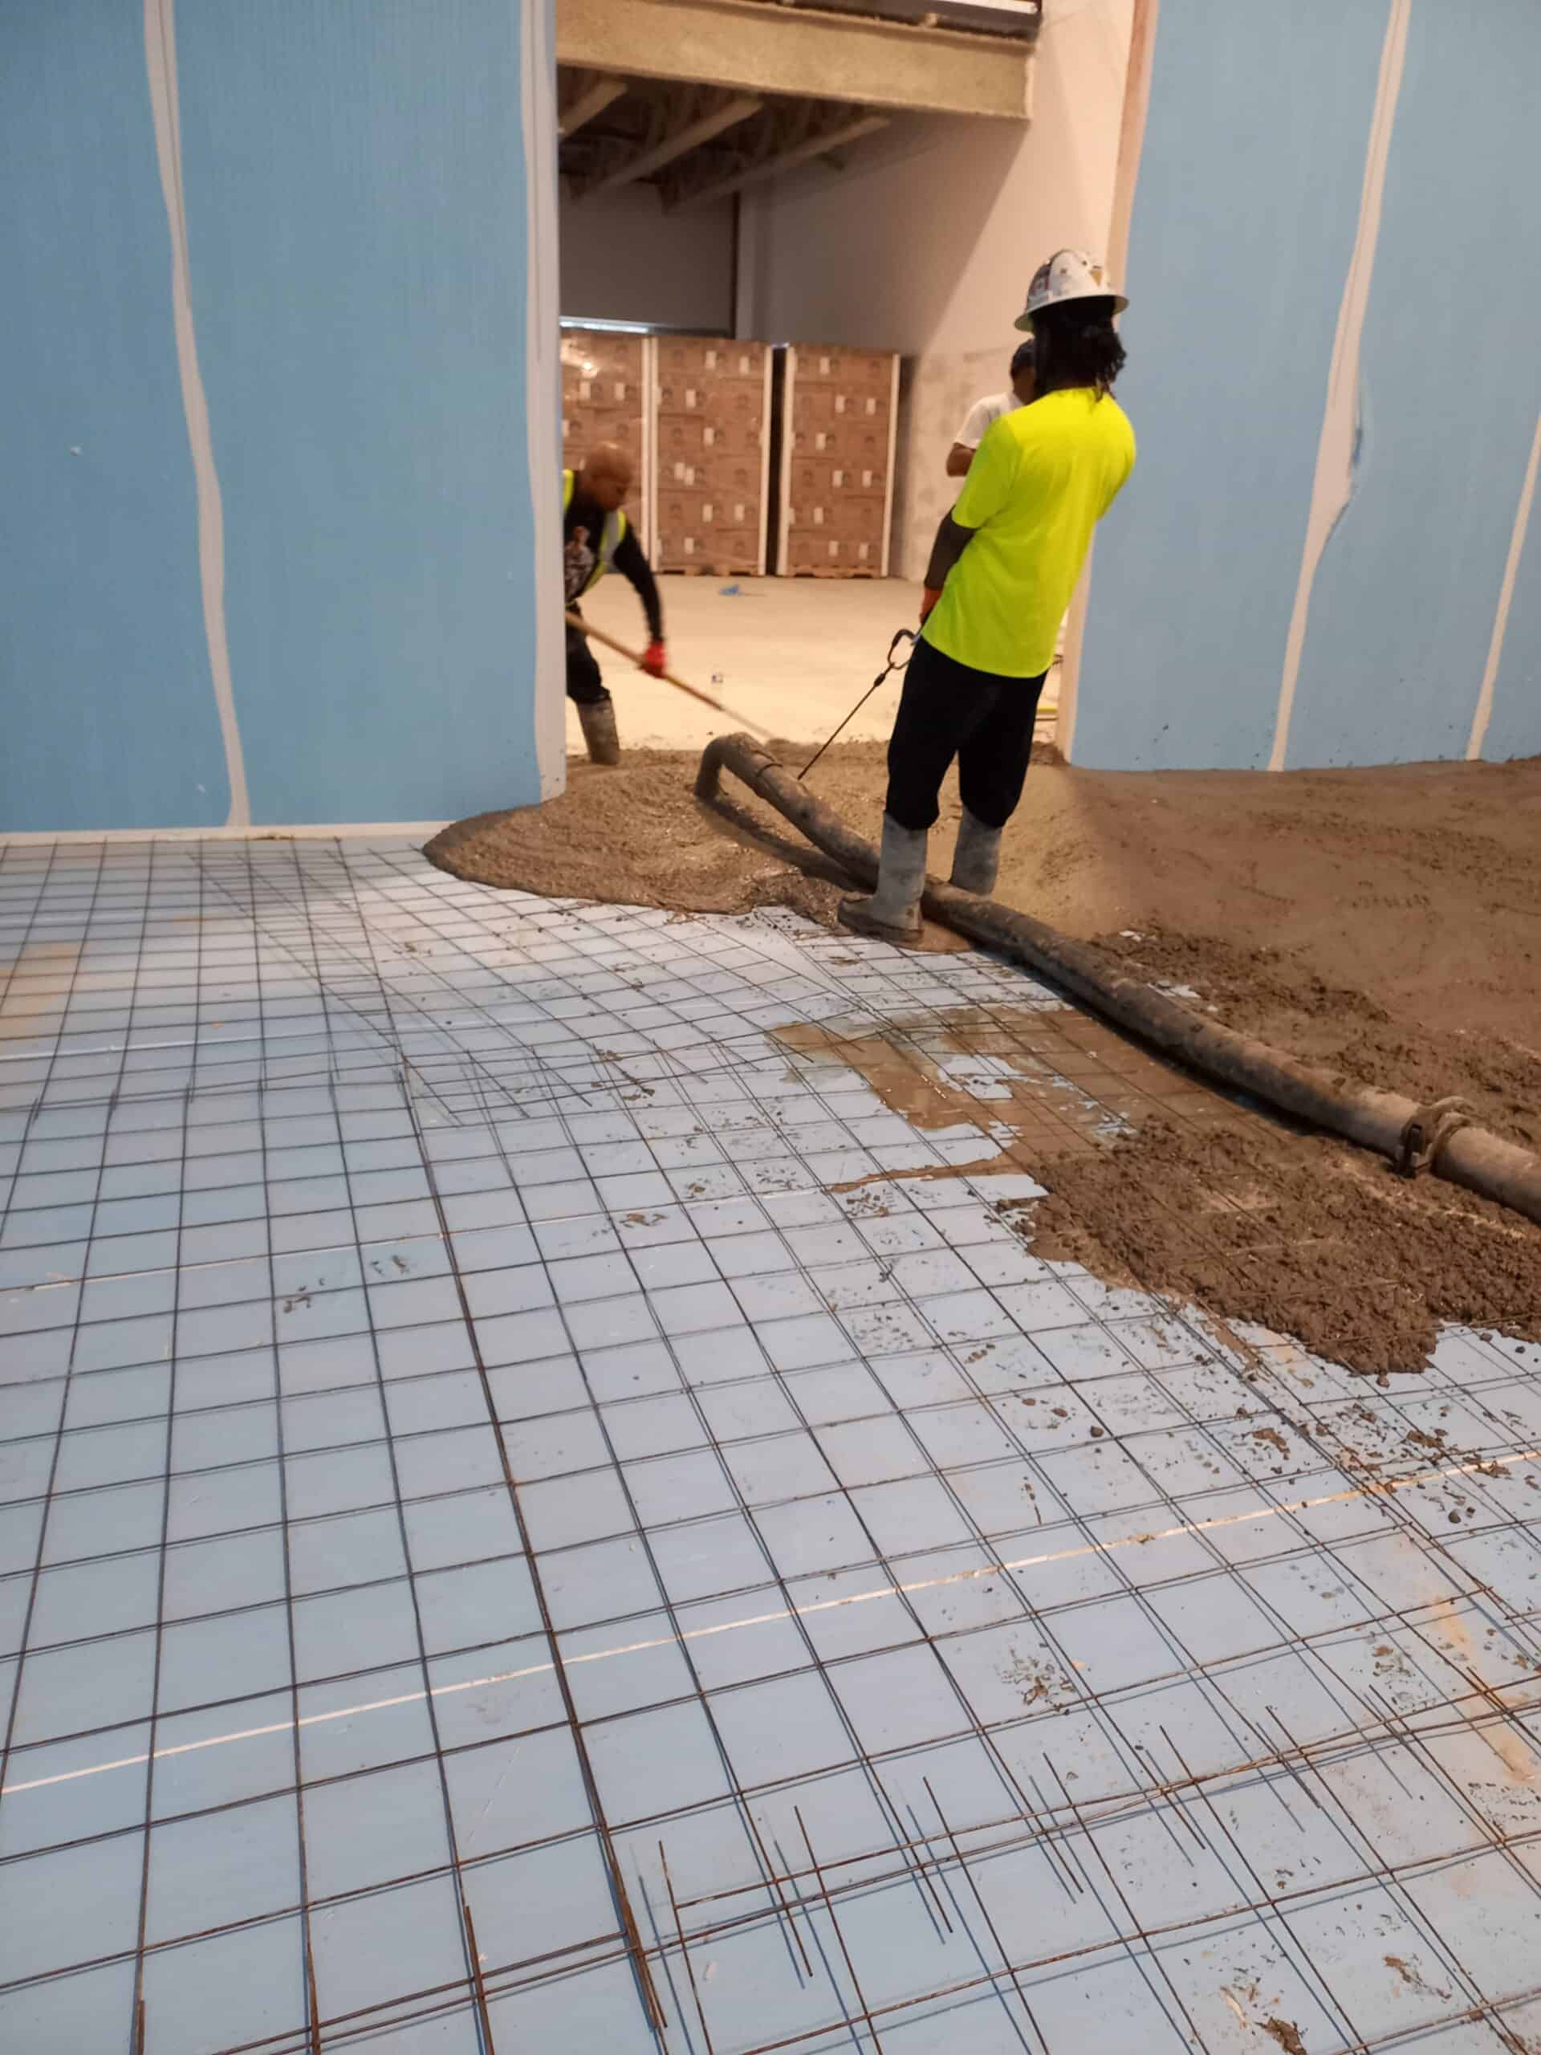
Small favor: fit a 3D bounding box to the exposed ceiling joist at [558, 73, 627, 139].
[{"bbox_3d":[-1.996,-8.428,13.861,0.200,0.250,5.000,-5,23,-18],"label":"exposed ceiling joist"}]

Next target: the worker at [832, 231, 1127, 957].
[{"bbox_3d":[0.597,-1.186,4.285,0.580,1.860,0.660,-18,29,-41],"label":"worker"}]

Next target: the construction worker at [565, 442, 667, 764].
[{"bbox_3d":[-0.739,-1.739,6.150,0.800,1.320,0.650,14,24,28],"label":"construction worker"}]

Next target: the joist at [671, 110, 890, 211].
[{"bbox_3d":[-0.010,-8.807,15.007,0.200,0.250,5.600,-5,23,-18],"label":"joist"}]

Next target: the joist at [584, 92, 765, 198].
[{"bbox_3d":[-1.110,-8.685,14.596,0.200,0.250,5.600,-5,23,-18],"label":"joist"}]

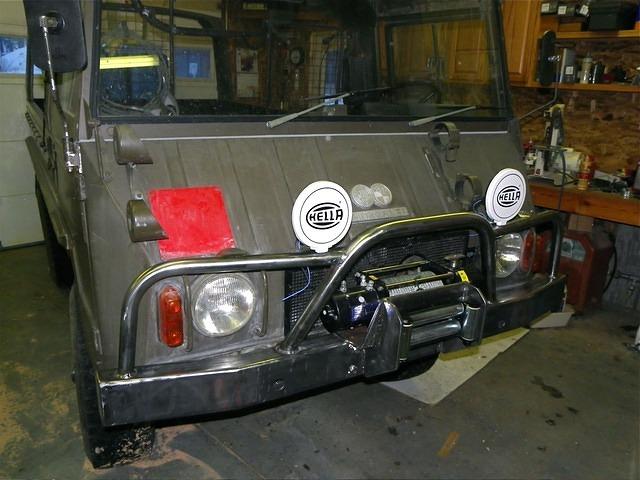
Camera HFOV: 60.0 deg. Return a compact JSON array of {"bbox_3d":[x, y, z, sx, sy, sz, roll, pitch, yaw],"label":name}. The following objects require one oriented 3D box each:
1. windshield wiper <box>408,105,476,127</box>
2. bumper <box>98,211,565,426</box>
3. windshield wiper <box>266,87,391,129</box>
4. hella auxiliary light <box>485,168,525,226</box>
[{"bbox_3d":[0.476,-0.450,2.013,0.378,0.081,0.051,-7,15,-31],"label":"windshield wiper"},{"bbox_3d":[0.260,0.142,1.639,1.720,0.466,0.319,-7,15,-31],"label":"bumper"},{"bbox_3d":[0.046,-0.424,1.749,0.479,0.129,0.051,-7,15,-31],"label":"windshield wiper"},{"bbox_3d":[0.562,-0.130,1.726,0.171,0.194,0.074,-7,15,-31],"label":"hella auxiliary light"}]

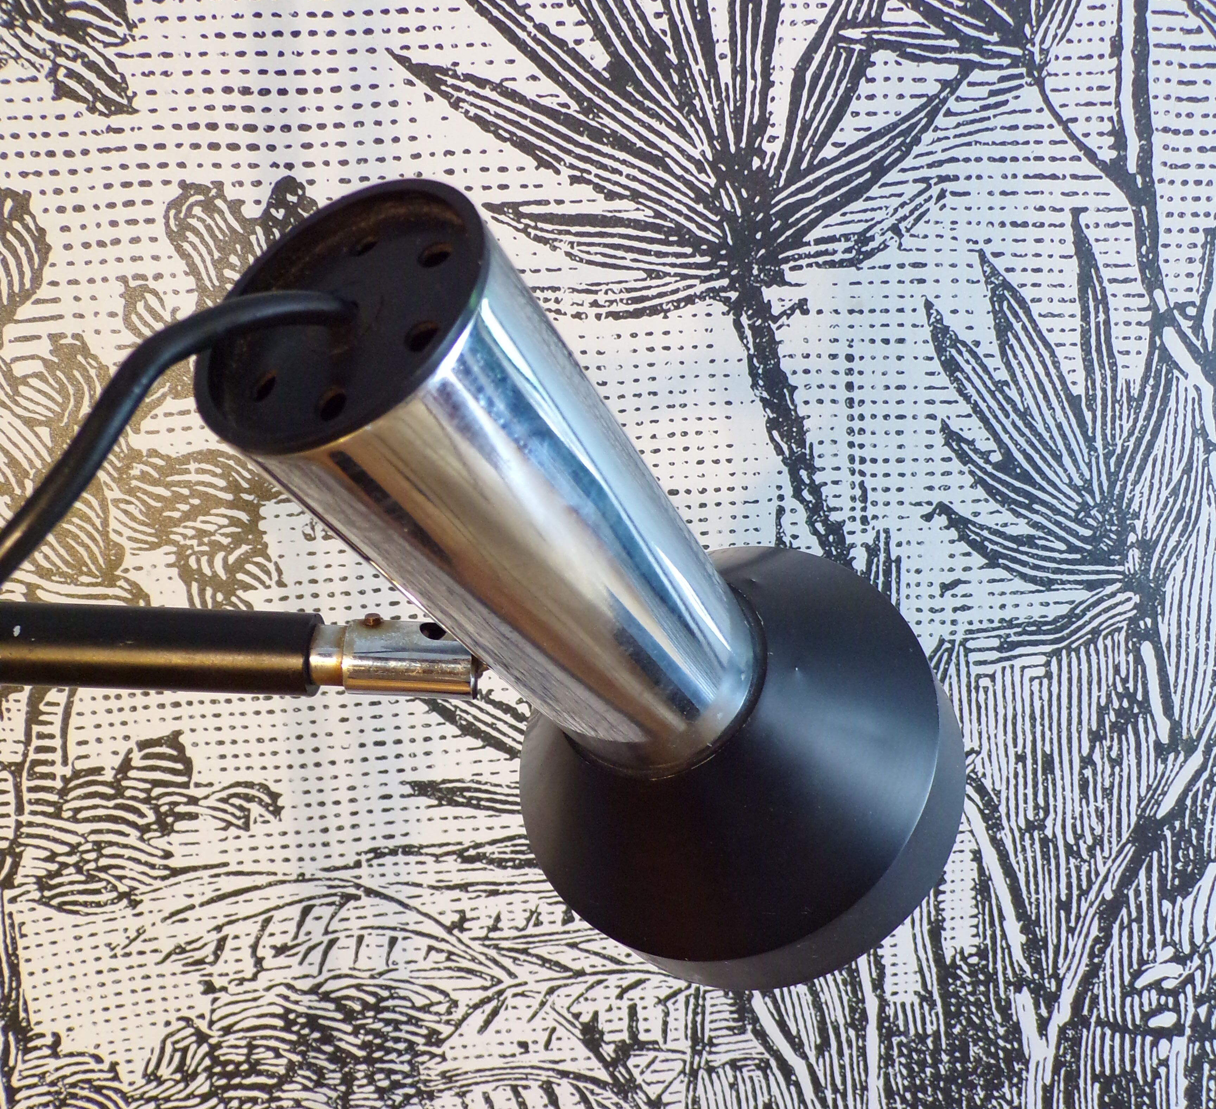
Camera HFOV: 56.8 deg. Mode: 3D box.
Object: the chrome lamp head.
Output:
[{"bbox_3d":[0.001,0.016,0.287,0.137,0.137,0.238,8,-25,31],"label":"chrome lamp head"}]

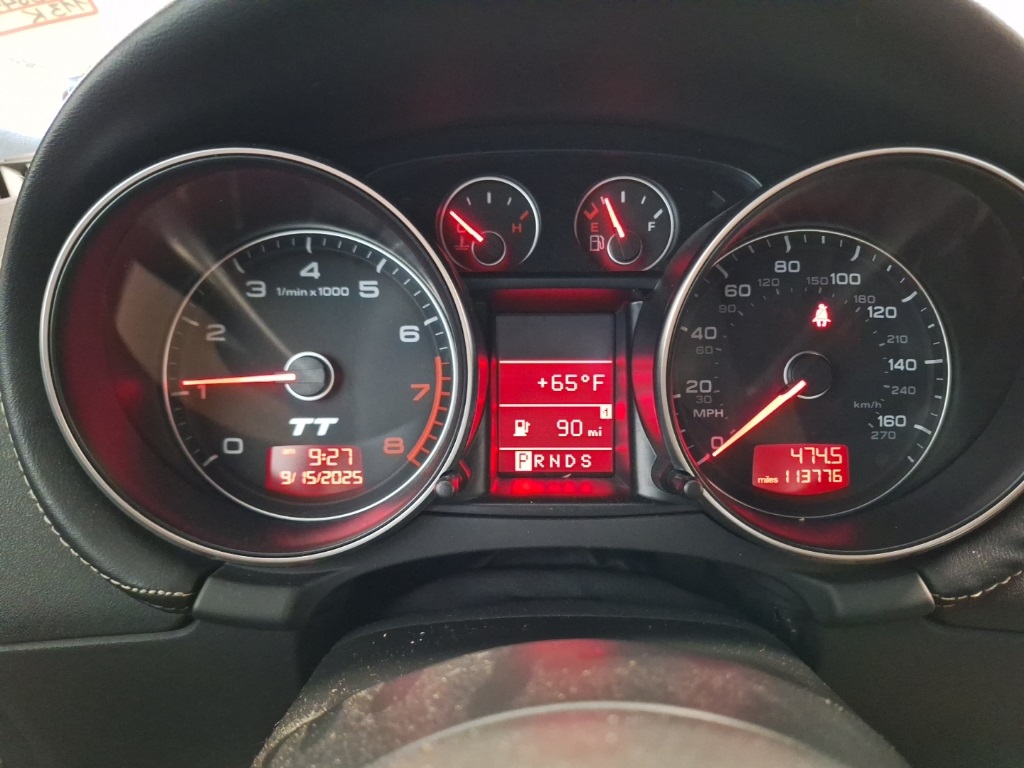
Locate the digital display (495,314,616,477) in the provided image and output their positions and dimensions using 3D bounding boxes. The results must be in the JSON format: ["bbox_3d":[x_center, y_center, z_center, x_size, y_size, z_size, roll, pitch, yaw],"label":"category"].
[{"bbox_3d":[0.016,0.004,0.250,0.043,0.059,0.009,0,0,0],"label":"digital display"}]

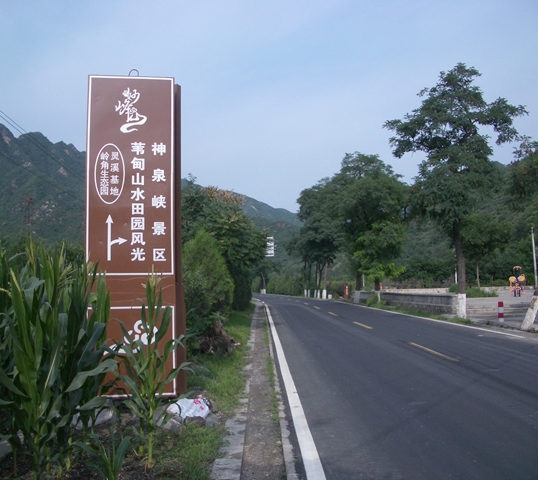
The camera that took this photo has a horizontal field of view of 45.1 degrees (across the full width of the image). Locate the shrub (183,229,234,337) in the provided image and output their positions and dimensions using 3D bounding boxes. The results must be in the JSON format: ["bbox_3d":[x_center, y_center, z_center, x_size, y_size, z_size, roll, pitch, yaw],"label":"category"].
[{"bbox_3d":[-1.861,1.207,18.962,1.700,3.100,1.600,0,-4,0],"label":"shrub"}]

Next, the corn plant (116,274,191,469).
[{"bbox_3d":[-0.899,1.029,5.039,0.600,1.520,0.580,0,-4,0],"label":"corn plant"}]

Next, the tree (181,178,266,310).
[{"bbox_3d":[-2.441,0.306,32.563,4.500,6.870,4.400,0,-4,0],"label":"tree"}]

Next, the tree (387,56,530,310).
[{"bbox_3d":[8.620,-2.362,29.749,6.600,11.860,6.200,0,-4,0],"label":"tree"}]

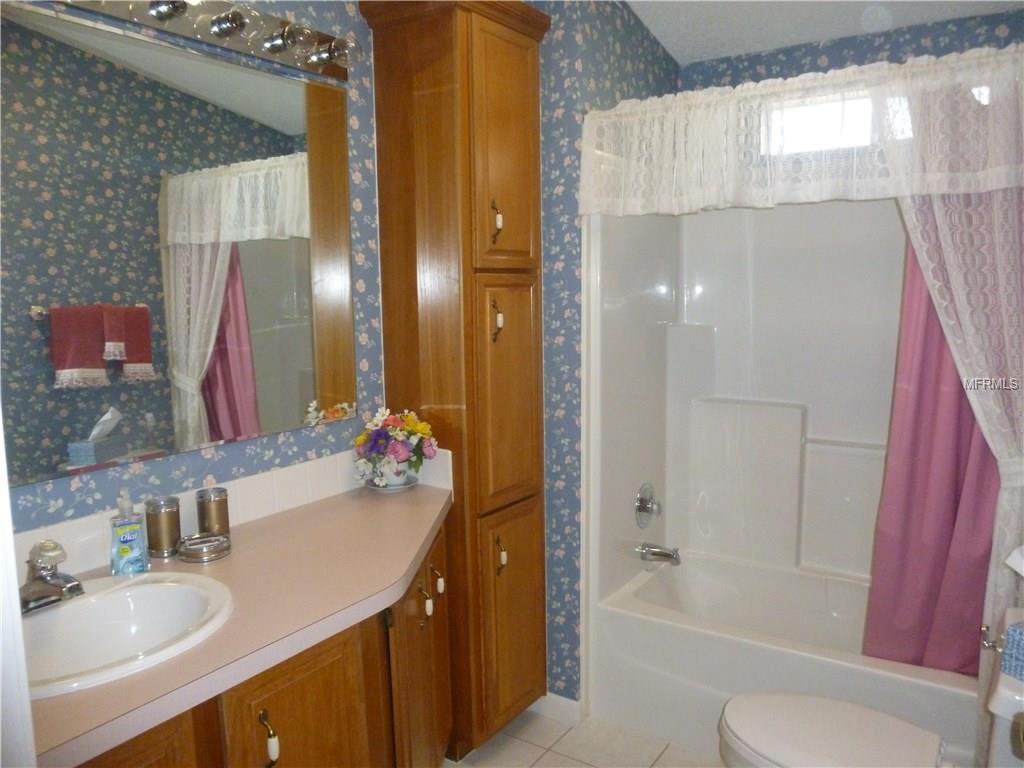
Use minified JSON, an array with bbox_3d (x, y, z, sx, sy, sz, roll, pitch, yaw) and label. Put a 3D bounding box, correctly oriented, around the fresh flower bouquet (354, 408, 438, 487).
[{"bbox_3d":[-0.339,0.195,2.169,0.230,0.230,0.220,-2,7,-9],"label":"fresh flower bouquet"}]

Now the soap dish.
[{"bbox_3d":[-0.695,0.366,1.662,0.110,0.030,0.114,4,9,35],"label":"soap dish"}]

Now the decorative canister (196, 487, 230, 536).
[{"bbox_3d":[-0.703,0.312,1.741,0.067,0.118,0.067,4,9,35],"label":"decorative canister"}]

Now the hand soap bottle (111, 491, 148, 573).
[{"bbox_3d":[-0.812,0.310,1.574,0.066,0.168,0.040,-7,9,-37],"label":"hand soap bottle"}]

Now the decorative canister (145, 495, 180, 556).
[{"bbox_3d":[-0.784,0.322,1.659,0.067,0.122,0.067,4,9,35],"label":"decorative canister"}]

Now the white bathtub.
[{"bbox_3d":[1.078,0.932,2.329,1.520,0.430,0.710,4,9,35],"label":"white bathtub"}]

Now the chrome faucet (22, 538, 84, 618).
[{"bbox_3d":[-0.844,0.352,1.365,0.140,0.115,0.130,4,9,35],"label":"chrome faucet"}]

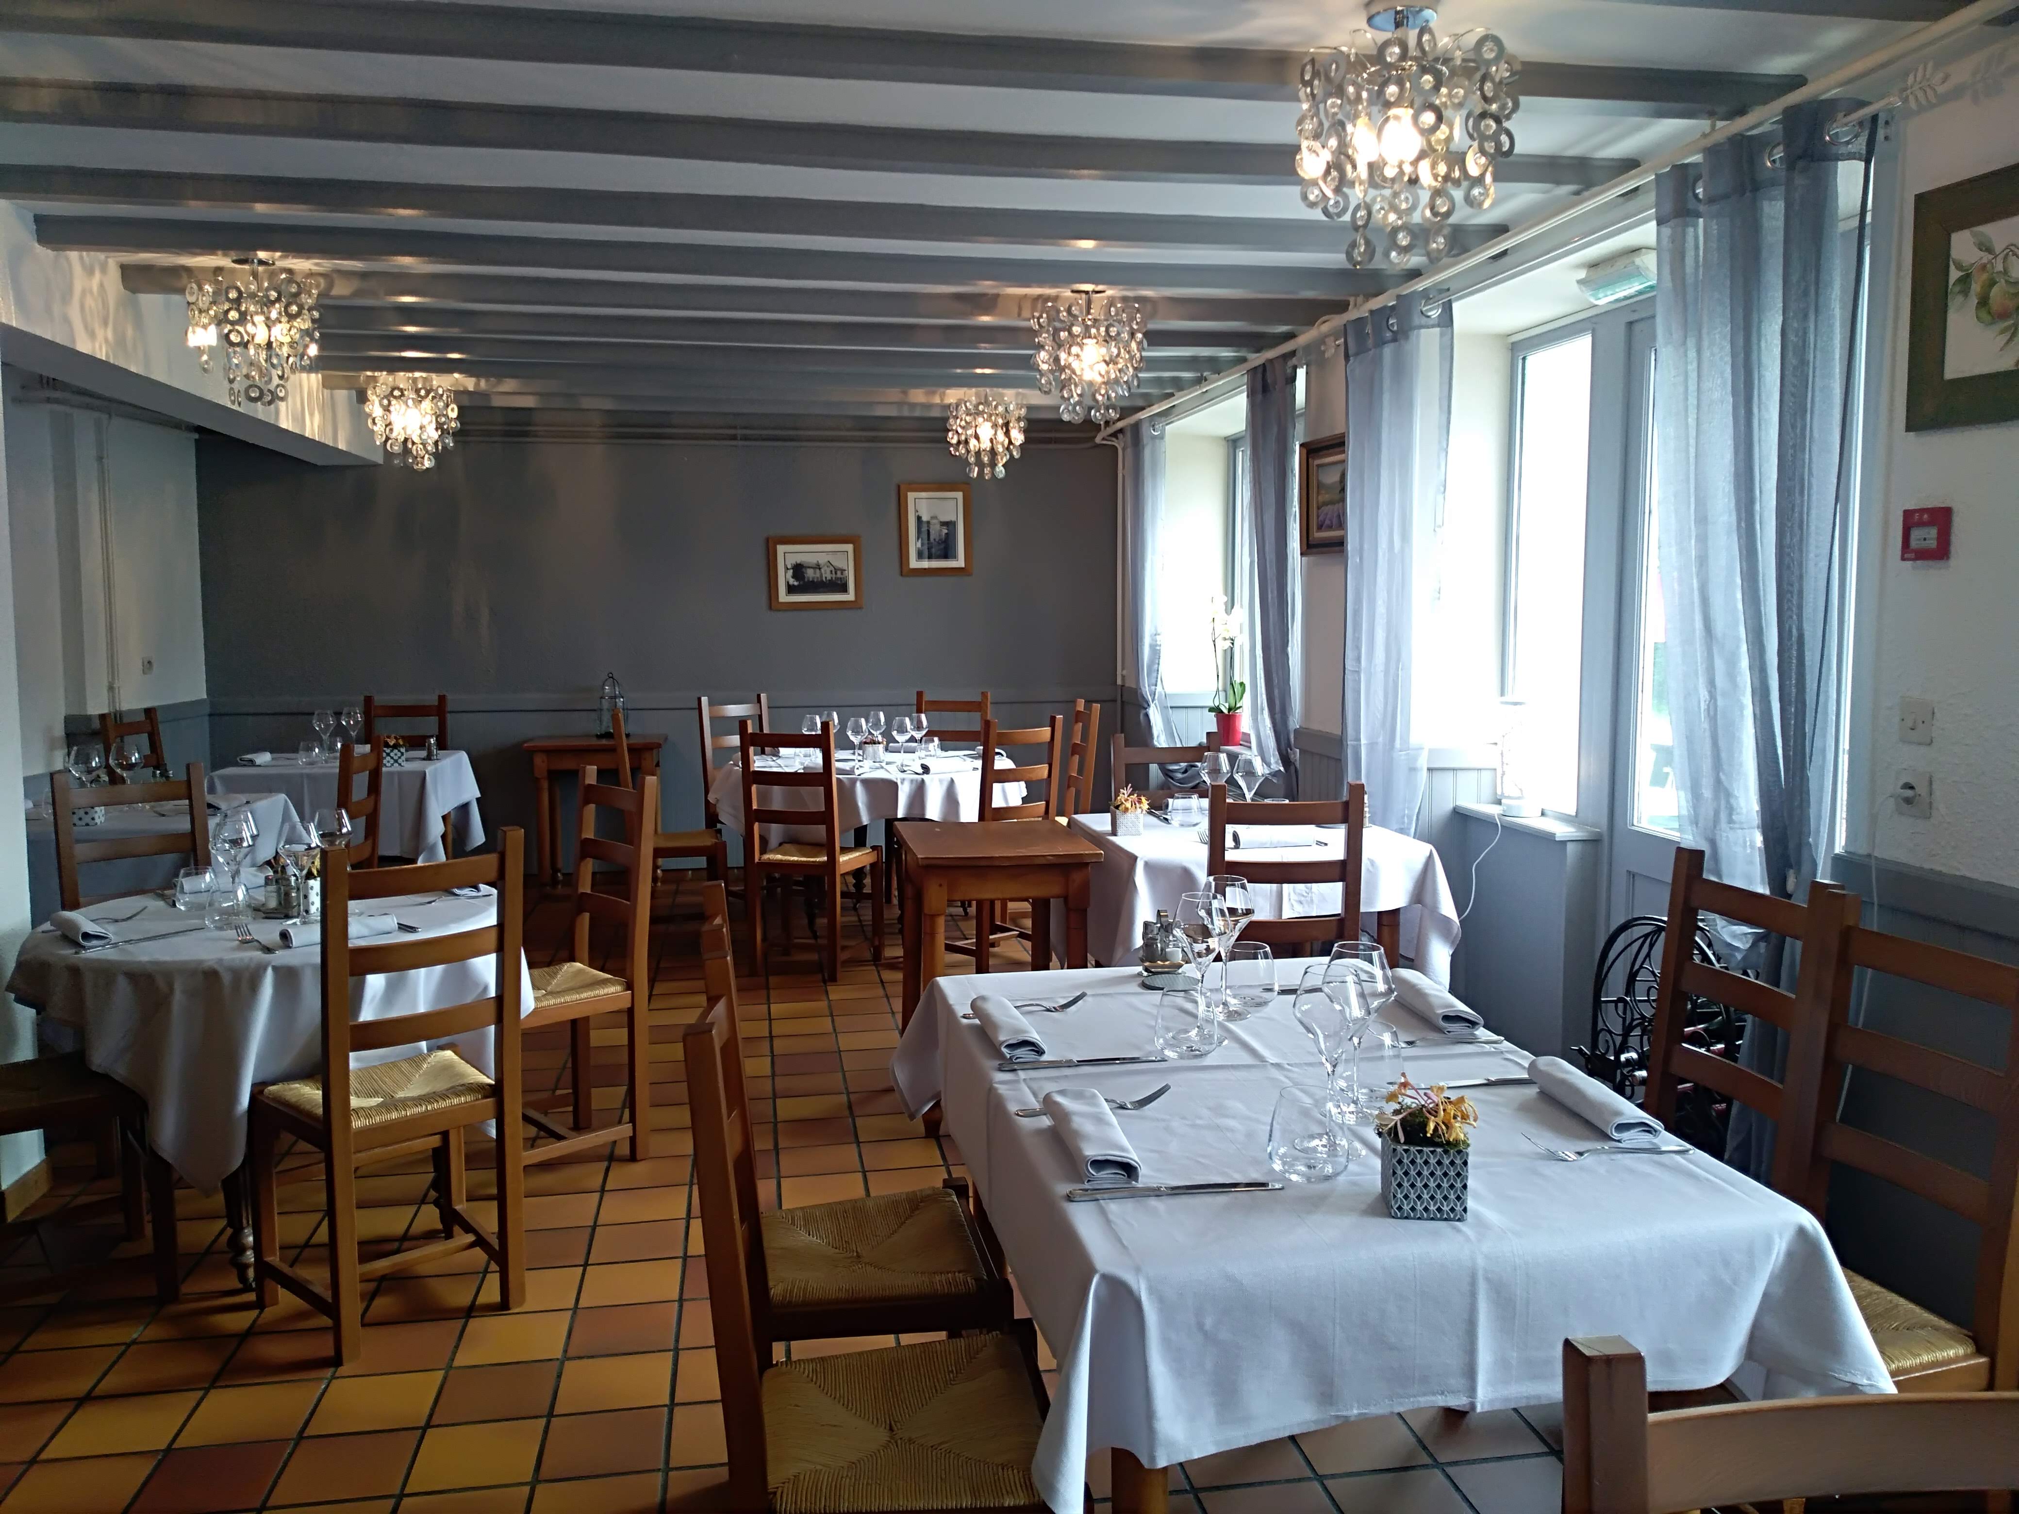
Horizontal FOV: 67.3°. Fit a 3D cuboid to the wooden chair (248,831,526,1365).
[{"bbox_3d":[-1.215,0.622,3.003,0.420,0.972,0.419,-6,8,-43],"label":"wooden chair"}]

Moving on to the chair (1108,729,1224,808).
[{"bbox_3d":[0.561,0.434,4.855,0.440,0.980,0.470,-2,7,-14],"label":"chair"}]

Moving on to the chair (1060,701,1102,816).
[{"bbox_3d":[0.159,0.247,6.951,0.450,0.985,0.440,-1,6,-10],"label":"chair"}]

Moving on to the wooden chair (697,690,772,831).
[{"bbox_3d":[-1.151,0.212,7.002,0.420,0.972,0.419,-6,8,-45],"label":"wooden chair"}]

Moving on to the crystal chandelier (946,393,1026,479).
[{"bbox_3d":[-0.109,-1.474,6.904,0.375,0.420,0.375,-1,6,-10],"label":"crystal chandelier"}]

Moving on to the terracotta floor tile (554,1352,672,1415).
[{"bbox_3d":[-0.728,1.163,2.809,0.200,0.012,0.200,-1,6,-10],"label":"terracotta floor tile"}]

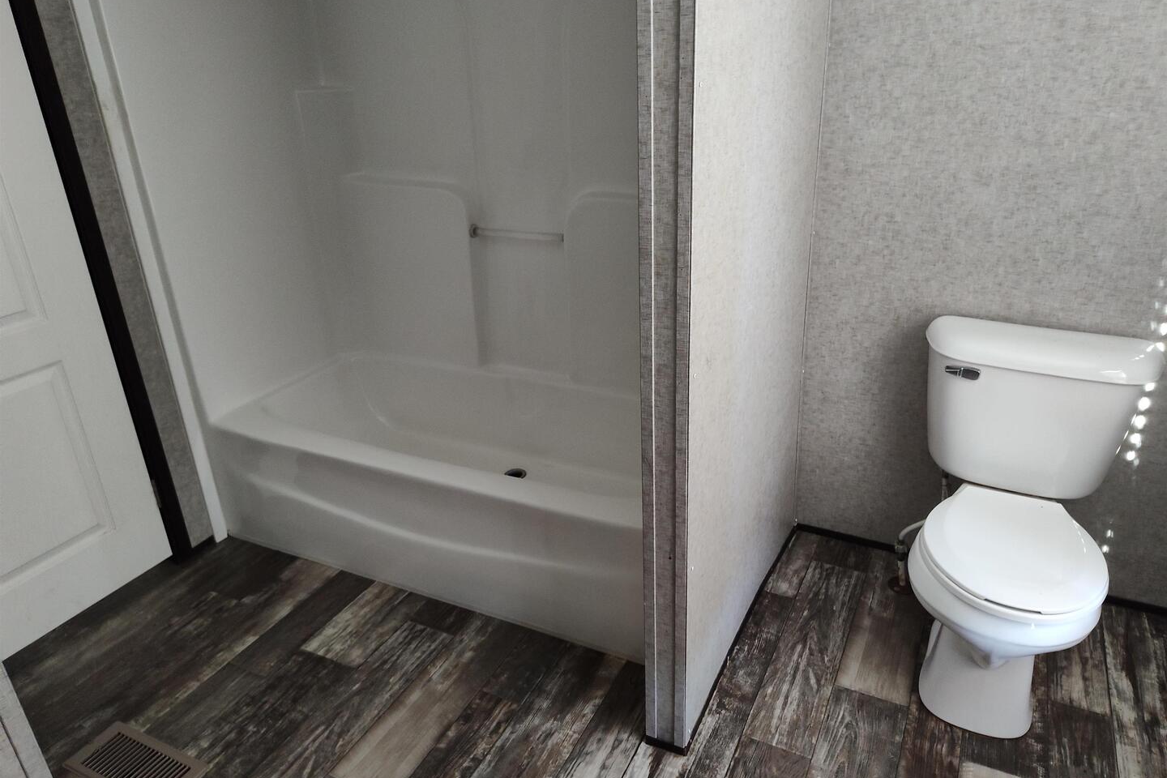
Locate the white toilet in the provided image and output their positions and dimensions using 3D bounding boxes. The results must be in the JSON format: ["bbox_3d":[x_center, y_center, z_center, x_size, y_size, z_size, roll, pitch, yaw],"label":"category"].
[{"bbox_3d":[0.967,0.314,1.748,0.479,0.745,0.688,9,26,25],"label":"white toilet"}]

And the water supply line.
[{"bbox_3d":[0.905,0.378,2.081,0.115,0.370,0.097,9,26,25],"label":"water supply line"}]

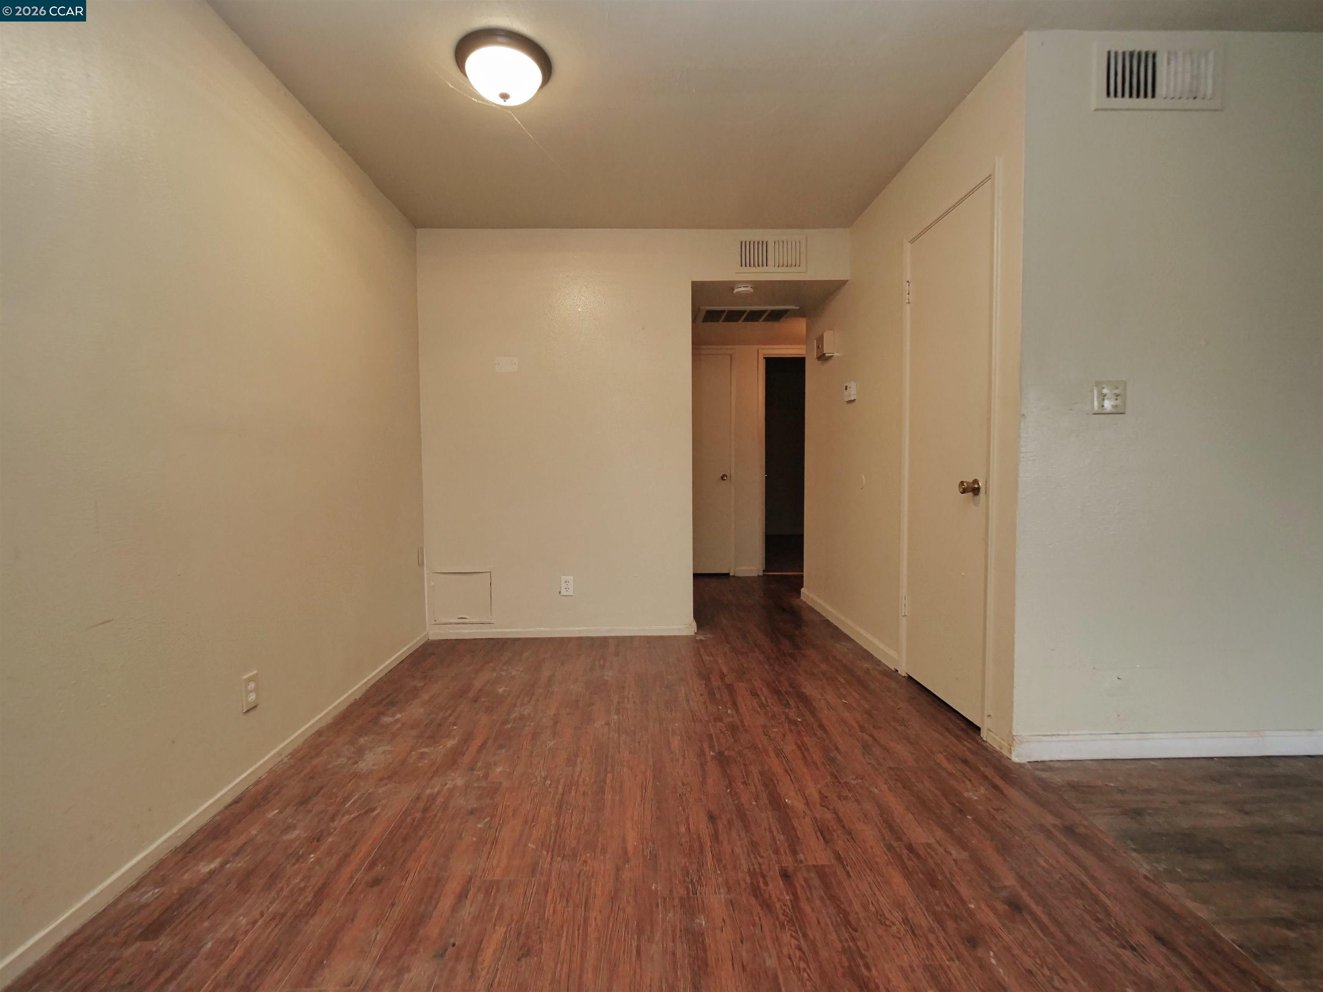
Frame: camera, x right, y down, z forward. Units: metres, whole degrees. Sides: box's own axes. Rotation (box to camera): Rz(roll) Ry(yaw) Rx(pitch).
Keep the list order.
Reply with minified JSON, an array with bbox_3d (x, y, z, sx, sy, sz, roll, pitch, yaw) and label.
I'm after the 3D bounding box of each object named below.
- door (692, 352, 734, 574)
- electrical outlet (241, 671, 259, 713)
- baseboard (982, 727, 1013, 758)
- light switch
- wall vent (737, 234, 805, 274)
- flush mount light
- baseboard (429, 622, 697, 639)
[{"bbox_3d":[0.293,-0.288,5.006,0.730,2.050,0.045,-1,3,-1],"label":"door"},{"bbox_3d":[-1.344,0.644,1.757,0.008,0.115,0.070,-1,3,-3],"label":"electrical outlet"},{"bbox_3d":[1.209,0.884,1.911,0.013,0.056,0.137,-1,3,-3],"label":"baseboard"},{"bbox_3d":[1.516,-0.333,1.806,0.115,0.115,0.008,-1,3,-1],"label":"light switch"},{"bbox_3d":[0.653,-1.440,3.174,0.423,0.221,0.020,-1,3,-1],"label":"wall vent"},{"bbox_3d":[-0.545,-1.446,1.876,0.322,0.134,0.322,-1,3,-1],"label":"flush mount light"},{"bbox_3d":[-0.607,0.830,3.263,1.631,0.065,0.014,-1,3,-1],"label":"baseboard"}]

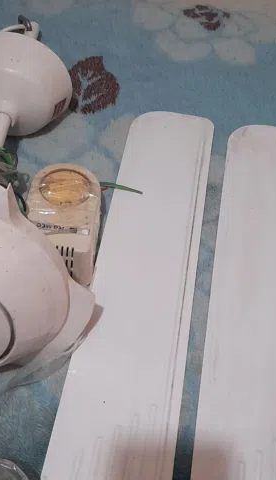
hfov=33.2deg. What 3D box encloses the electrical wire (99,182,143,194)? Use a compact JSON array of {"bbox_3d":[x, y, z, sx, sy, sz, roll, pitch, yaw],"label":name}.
[{"bbox_3d":[-0.023,-0.072,0.641,0.064,0.007,0.009,12,57,8],"label":"electrical wire"}]

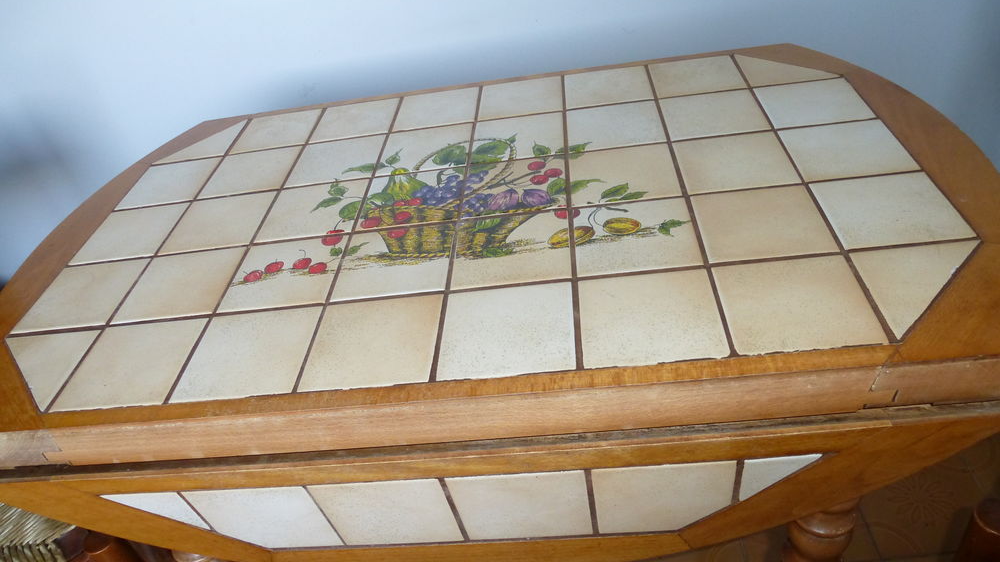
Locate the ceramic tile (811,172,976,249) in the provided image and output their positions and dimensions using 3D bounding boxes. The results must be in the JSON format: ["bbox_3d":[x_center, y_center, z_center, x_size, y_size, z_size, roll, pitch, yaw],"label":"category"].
[{"bbox_3d":[0.324,-0.056,0.582,0.104,0.009,0.104,-6,38,8],"label":"ceramic tile"}]

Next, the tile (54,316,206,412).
[{"bbox_3d":[-0.305,0.072,0.582,0.101,0.008,0.098,-6,39,8],"label":"tile"}]

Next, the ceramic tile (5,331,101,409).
[{"bbox_3d":[-0.404,0.080,0.592,0.101,0.010,0.098,-6,38,8],"label":"ceramic tile"}]

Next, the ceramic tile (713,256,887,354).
[{"bbox_3d":[0.216,0.019,0.511,0.101,0.008,0.098,-6,39,8],"label":"ceramic tile"}]

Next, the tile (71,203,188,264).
[{"bbox_3d":[-0.394,-0.050,0.740,0.099,0.008,0.099,-6,38,8],"label":"tile"}]

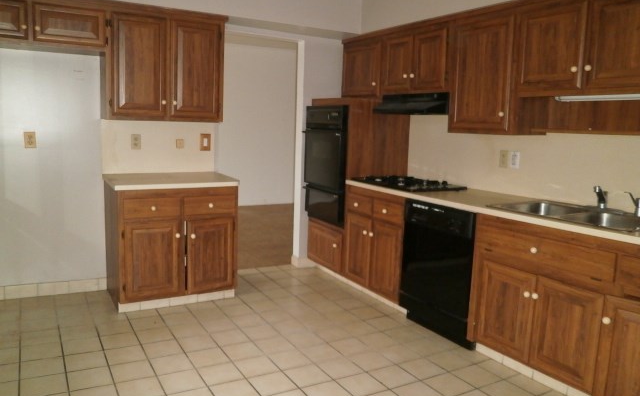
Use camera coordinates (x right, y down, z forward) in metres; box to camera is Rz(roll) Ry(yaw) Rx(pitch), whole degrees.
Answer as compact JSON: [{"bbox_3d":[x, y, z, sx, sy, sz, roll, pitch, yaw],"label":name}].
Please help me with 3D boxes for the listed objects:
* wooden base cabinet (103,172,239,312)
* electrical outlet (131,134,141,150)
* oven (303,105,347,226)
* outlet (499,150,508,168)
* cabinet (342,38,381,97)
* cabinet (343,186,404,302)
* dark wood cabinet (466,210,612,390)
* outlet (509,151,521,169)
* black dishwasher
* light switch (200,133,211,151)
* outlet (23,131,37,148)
[{"bbox_3d":[-1.136,0.302,3.667,0.850,0.910,0.590,-2,10,-27],"label":"wooden base cabinet"},{"bbox_3d":[-1.421,-0.435,3.719,0.071,0.116,0.015,-1,8,-31],"label":"electrical outlet"},{"bbox_3d":[0.236,-0.322,4.479,0.580,1.030,0.610,-1,8,-31],"label":"oven"},{"bbox_3d":[1.306,-0.277,3.440,0.015,0.115,0.070,-1,8,-31],"label":"outlet"},{"bbox_3d":[0.500,-1.132,4.251,0.325,0.500,0.590,-3,10,-32],"label":"cabinet"},{"bbox_3d":[0.653,0.332,3.988,0.590,0.785,0.760,-1,8,-31],"label":"cabinet"},{"bbox_3d":[1.390,0.528,2.764,0.590,0.780,0.815,-1,8,-31],"label":"dark wood cabinet"},{"bbox_3d":[1.331,-0.256,3.279,0.008,0.115,0.070,-3,10,-32],"label":"outlet"},{"bbox_3d":[1.006,0.464,3.284,0.600,0.870,0.610,-3,10,-32],"label":"black dishwasher"},{"bbox_3d":[-0.941,-0.456,3.969,0.082,0.132,0.008,-2,10,-27],"label":"light switch"},{"bbox_3d":[-2.050,-0.408,3.405,0.070,0.114,0.008,-2,10,-27],"label":"outlet"}]

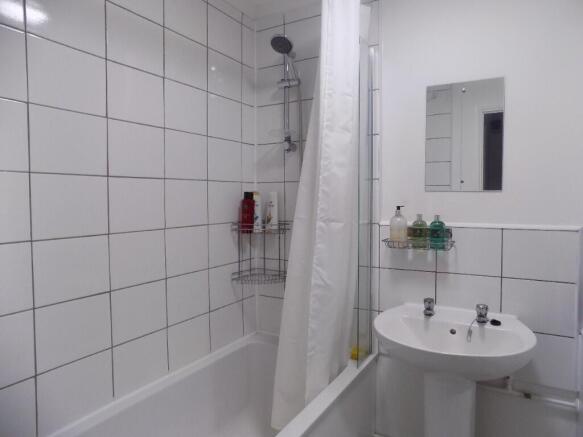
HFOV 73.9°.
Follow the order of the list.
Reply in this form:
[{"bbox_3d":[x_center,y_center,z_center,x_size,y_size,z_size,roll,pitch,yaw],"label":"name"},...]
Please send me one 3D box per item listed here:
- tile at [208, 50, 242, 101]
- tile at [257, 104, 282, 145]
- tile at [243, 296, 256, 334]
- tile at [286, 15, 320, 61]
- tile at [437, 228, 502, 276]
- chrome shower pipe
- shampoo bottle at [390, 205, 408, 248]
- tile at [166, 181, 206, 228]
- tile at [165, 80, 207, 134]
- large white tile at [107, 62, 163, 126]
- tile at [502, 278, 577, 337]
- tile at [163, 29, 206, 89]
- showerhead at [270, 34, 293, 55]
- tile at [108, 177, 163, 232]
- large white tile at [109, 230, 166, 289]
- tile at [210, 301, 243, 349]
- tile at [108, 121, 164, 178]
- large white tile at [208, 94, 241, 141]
[{"bbox_3d":[-0.321,-0.688,1.880,0.010,0.200,0.250,1,3,30],"label":"tile"},{"bbox_3d":[-0.108,-0.493,2.031,0.172,0.198,0.010,2,3,30],"label":"tile"},{"bbox_3d":[-0.220,0.513,2.072,0.010,0.191,0.115,1,3,30],"label":"tile"},{"bbox_3d":[0.071,-0.878,1.903,0.244,0.197,0.010,1,3,30],"label":"tile"},{"bbox_3d":[0.731,0.137,1.599,0.250,0.200,0.010,1,3,30],"label":"tile"},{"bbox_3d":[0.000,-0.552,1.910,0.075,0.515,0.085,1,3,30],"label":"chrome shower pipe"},{"bbox_3d":[0.461,0.036,1.663,0.072,0.180,0.070,2,4,38],"label":"shampoo bottle"},{"bbox_3d":[-0.450,-0.064,1.669,0.010,0.200,0.250,1,3,30],"label":"tile"},{"bbox_3d":[-0.448,-0.465,1.647,0.010,0.198,0.248,2,3,30],"label":"tile"},{"bbox_3d":[-0.568,-0.450,1.431,0.010,0.197,0.249,1,3,30],"label":"large white tile"},{"bbox_3d":[0.939,0.344,1.479,0.248,0.198,0.010,2,3,30],"label":"tile"},{"bbox_3d":[-0.449,-0.670,1.659,0.010,0.200,0.250,1,3,30],"label":"tile"},{"bbox_3d":[-0.040,-0.794,1.760,0.110,0.045,0.110,1,-33,30],"label":"showerhead"},{"bbox_3d":[-0.578,-0.052,1.449,0.010,0.200,0.250,1,3,30],"label":"tile"},{"bbox_3d":[-0.578,0.151,1.470,0.010,0.200,0.250,1,3,30],"label":"large white tile"},{"bbox_3d":[-0.319,0.527,1.921,0.010,0.195,0.250,1,3,30],"label":"tile"},{"bbox_3d":[-0.574,-0.252,1.442,0.010,0.198,0.248,2,3,30],"label":"tile"},{"bbox_3d":[-0.323,-0.480,1.869,0.010,0.200,0.250,1,3,30],"label":"large white tile"}]

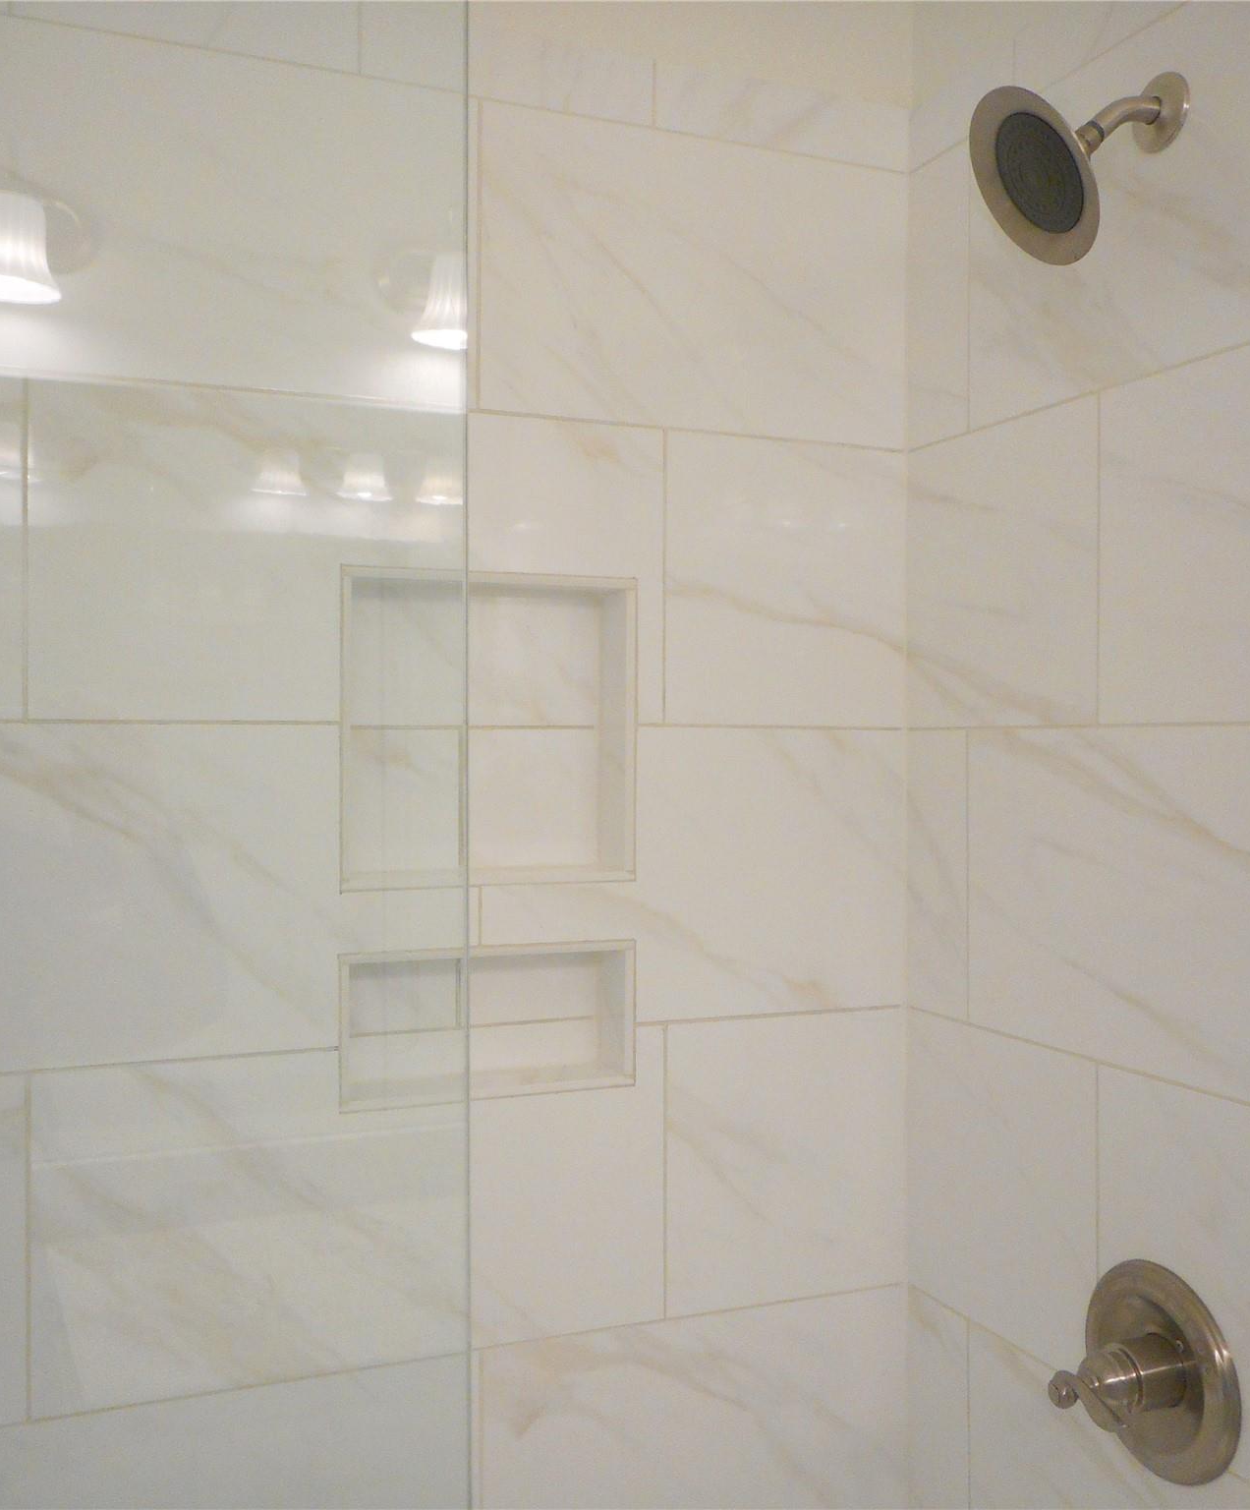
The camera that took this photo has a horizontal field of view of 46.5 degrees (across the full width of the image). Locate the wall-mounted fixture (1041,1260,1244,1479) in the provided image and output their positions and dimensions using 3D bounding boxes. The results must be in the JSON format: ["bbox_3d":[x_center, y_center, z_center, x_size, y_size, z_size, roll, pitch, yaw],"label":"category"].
[{"bbox_3d":[0.415,0.529,1.231,0.112,0.174,0.175,0,0,-24],"label":"wall-mounted fixture"}]

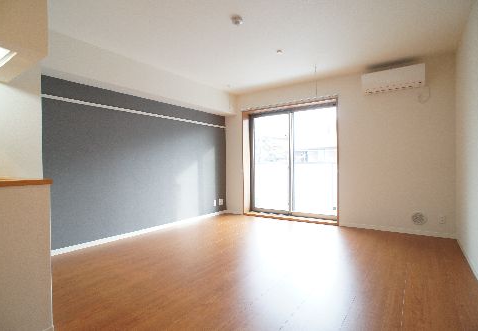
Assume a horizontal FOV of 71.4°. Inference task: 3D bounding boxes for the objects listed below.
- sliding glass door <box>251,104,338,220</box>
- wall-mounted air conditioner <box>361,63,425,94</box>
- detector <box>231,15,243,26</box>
[{"bbox_3d":[0.965,-0.050,6.160,1.750,1.940,0.120,-1,0,37],"label":"sliding glass door"},{"bbox_3d":[2.176,-1.204,4.704,0.790,0.289,0.220,-1,0,36],"label":"wall-mounted air conditioner"},{"bbox_3d":[-0.014,-1.378,3.160,0.110,0.055,0.110,-1,0,0],"label":"detector"}]

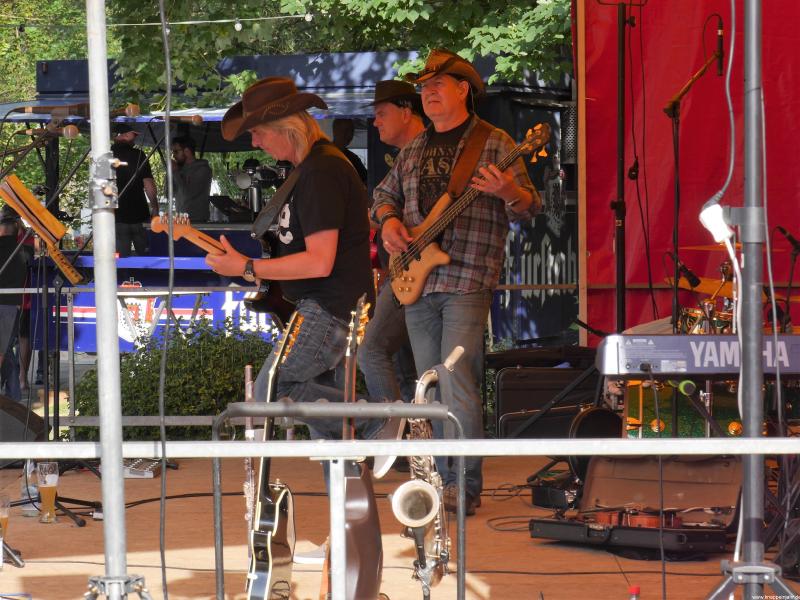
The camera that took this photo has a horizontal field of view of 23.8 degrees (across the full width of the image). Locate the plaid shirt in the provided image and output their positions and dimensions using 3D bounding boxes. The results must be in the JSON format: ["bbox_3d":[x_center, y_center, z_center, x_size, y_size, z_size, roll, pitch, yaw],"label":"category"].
[{"bbox_3d":[0.220,-0.378,7.500,0.620,0.700,0.420,1,2,27],"label":"plaid shirt"}]

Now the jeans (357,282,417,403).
[{"bbox_3d":[-0.029,0.280,8.500,0.360,0.950,0.360,-1,2,-30],"label":"jeans"}]

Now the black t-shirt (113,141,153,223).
[{"bbox_3d":[-2.346,-1.004,16.200,0.490,0.680,0.300,1,2,23],"label":"black t-shirt"}]

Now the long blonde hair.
[{"bbox_3d":[-0.344,-0.550,6.300,0.220,0.240,0.190,0,1,-6],"label":"long blonde hair"}]

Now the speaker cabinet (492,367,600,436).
[{"bbox_3d":[0.740,0.536,9.200,0.580,0.440,0.280,0,1,6],"label":"speaker cabinet"}]

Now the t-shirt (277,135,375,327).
[{"bbox_3d":[-0.248,-0.228,6.300,0.340,0.610,0.460,-4,1,-12],"label":"t-shirt"}]

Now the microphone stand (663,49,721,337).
[{"bbox_3d":[1.291,-0.170,8.600,0.520,1.930,0.500,0,1,-6],"label":"microphone stand"}]

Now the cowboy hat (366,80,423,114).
[{"bbox_3d":[-0.007,-0.908,8.500,0.330,0.140,0.280,-1,2,-26],"label":"cowboy hat"}]

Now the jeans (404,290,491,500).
[{"bbox_3d":[0.189,0.364,7.550,0.370,0.920,0.300,1,2,25],"label":"jeans"}]

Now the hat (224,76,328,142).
[{"bbox_3d":[-0.430,-0.650,6.300,0.360,0.150,0.300,-17,2,-6],"label":"hat"}]

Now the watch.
[{"bbox_3d":[-0.485,-0.095,6.120,0.042,0.052,0.065,2,-35,2],"label":"watch"}]

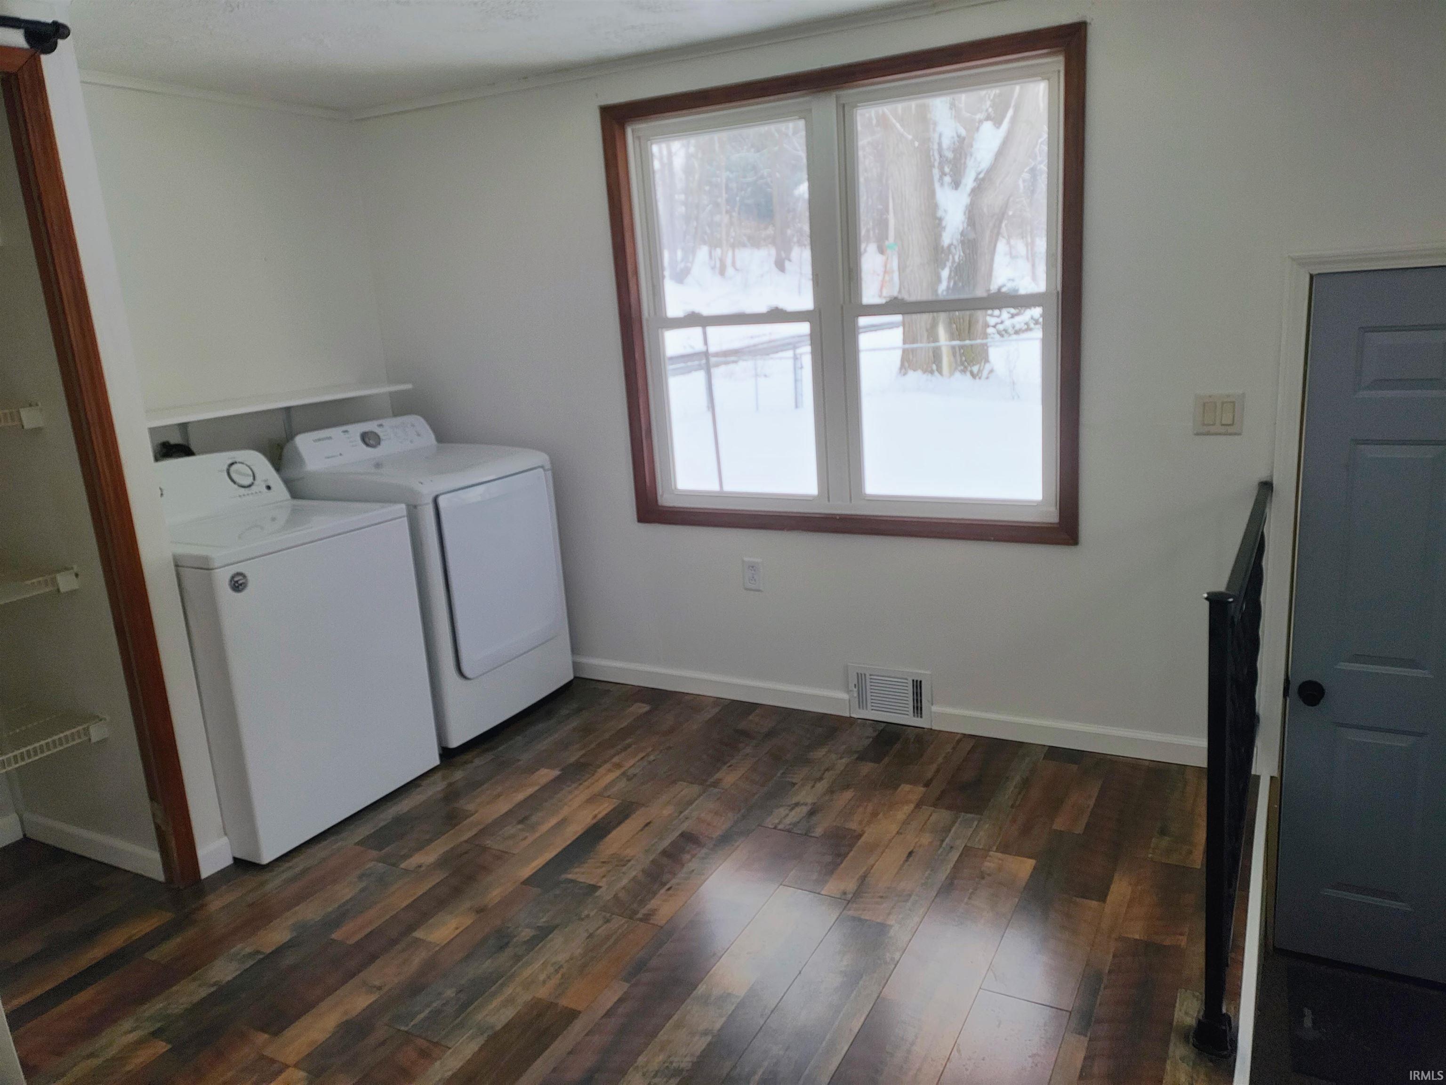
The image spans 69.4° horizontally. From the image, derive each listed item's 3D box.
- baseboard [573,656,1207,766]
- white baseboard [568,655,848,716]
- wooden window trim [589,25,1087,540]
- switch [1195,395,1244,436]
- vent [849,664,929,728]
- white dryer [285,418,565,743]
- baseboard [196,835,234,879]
[{"bbox_3d":[0.437,0.566,3.647,2.358,0.086,0.018,3,15,28],"label":"baseboard"},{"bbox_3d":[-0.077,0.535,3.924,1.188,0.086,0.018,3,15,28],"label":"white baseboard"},{"bbox_3d":[0.327,-0.736,3.347,1.581,1.449,0.035,3,15,28],"label":"wooden window trim"},{"bbox_3d":[1.364,-0.351,2.873,0.116,0.114,0.009,3,15,28],"label":"switch"},{"bbox_3d":[0.566,0.521,3.550,0.294,0.198,0.025,3,15,28],"label":"vent"},{"bbox_3d":[-1.100,0.097,3.900,0.730,1.080,0.700,3,15,28],"label":"white dryer"},{"bbox_3d":[-1.399,0.865,2.872,0.017,0.086,0.095,3,15,28],"label":"baseboard"}]

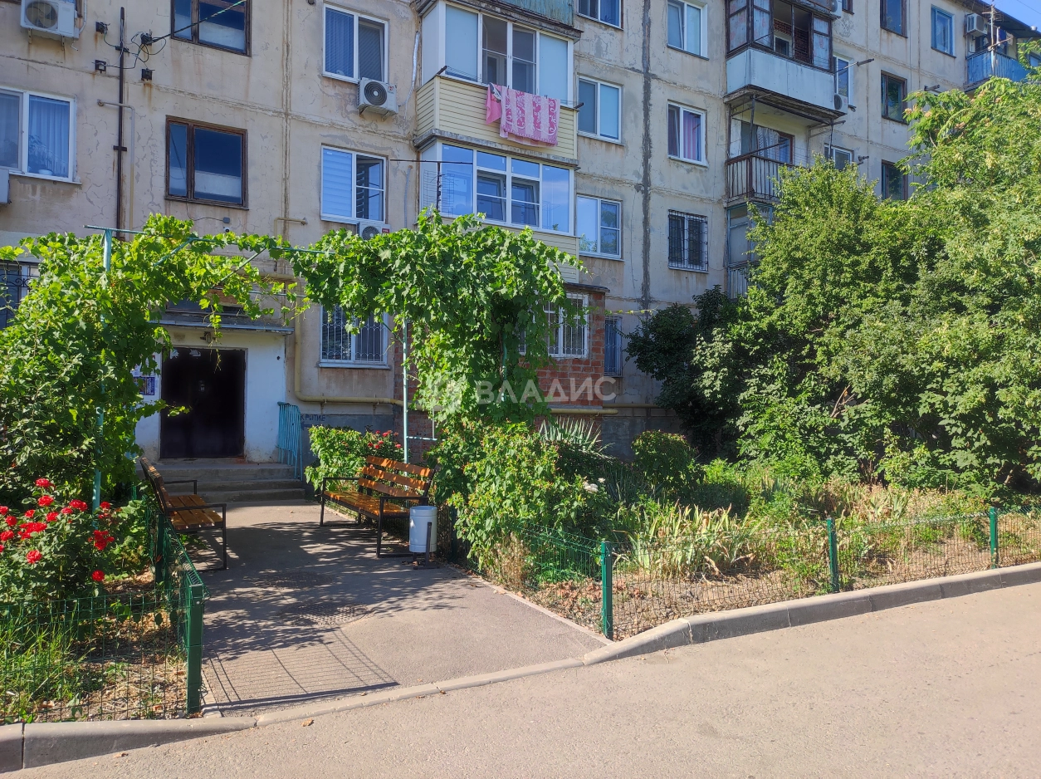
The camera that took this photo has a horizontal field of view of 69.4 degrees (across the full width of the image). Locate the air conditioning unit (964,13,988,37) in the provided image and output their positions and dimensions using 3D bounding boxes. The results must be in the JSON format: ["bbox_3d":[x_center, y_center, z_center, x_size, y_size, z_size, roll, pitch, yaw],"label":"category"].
[{"bbox_3d":[14.980,-11.881,24.614,0.600,0.550,0.360,1,-1,-29],"label":"air conditioning unit"}]

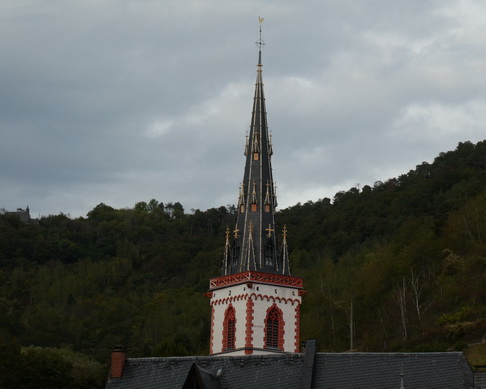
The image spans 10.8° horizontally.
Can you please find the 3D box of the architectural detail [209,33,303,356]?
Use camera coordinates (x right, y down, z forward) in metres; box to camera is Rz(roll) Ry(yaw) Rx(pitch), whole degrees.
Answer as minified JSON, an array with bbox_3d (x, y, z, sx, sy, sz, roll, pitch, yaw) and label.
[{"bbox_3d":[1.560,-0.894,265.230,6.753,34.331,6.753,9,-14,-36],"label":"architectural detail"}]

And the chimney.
[{"bbox_3d":[-5.039,6.805,104.658,0.421,1.310,0.485,-2,-12,17],"label":"chimney"}]

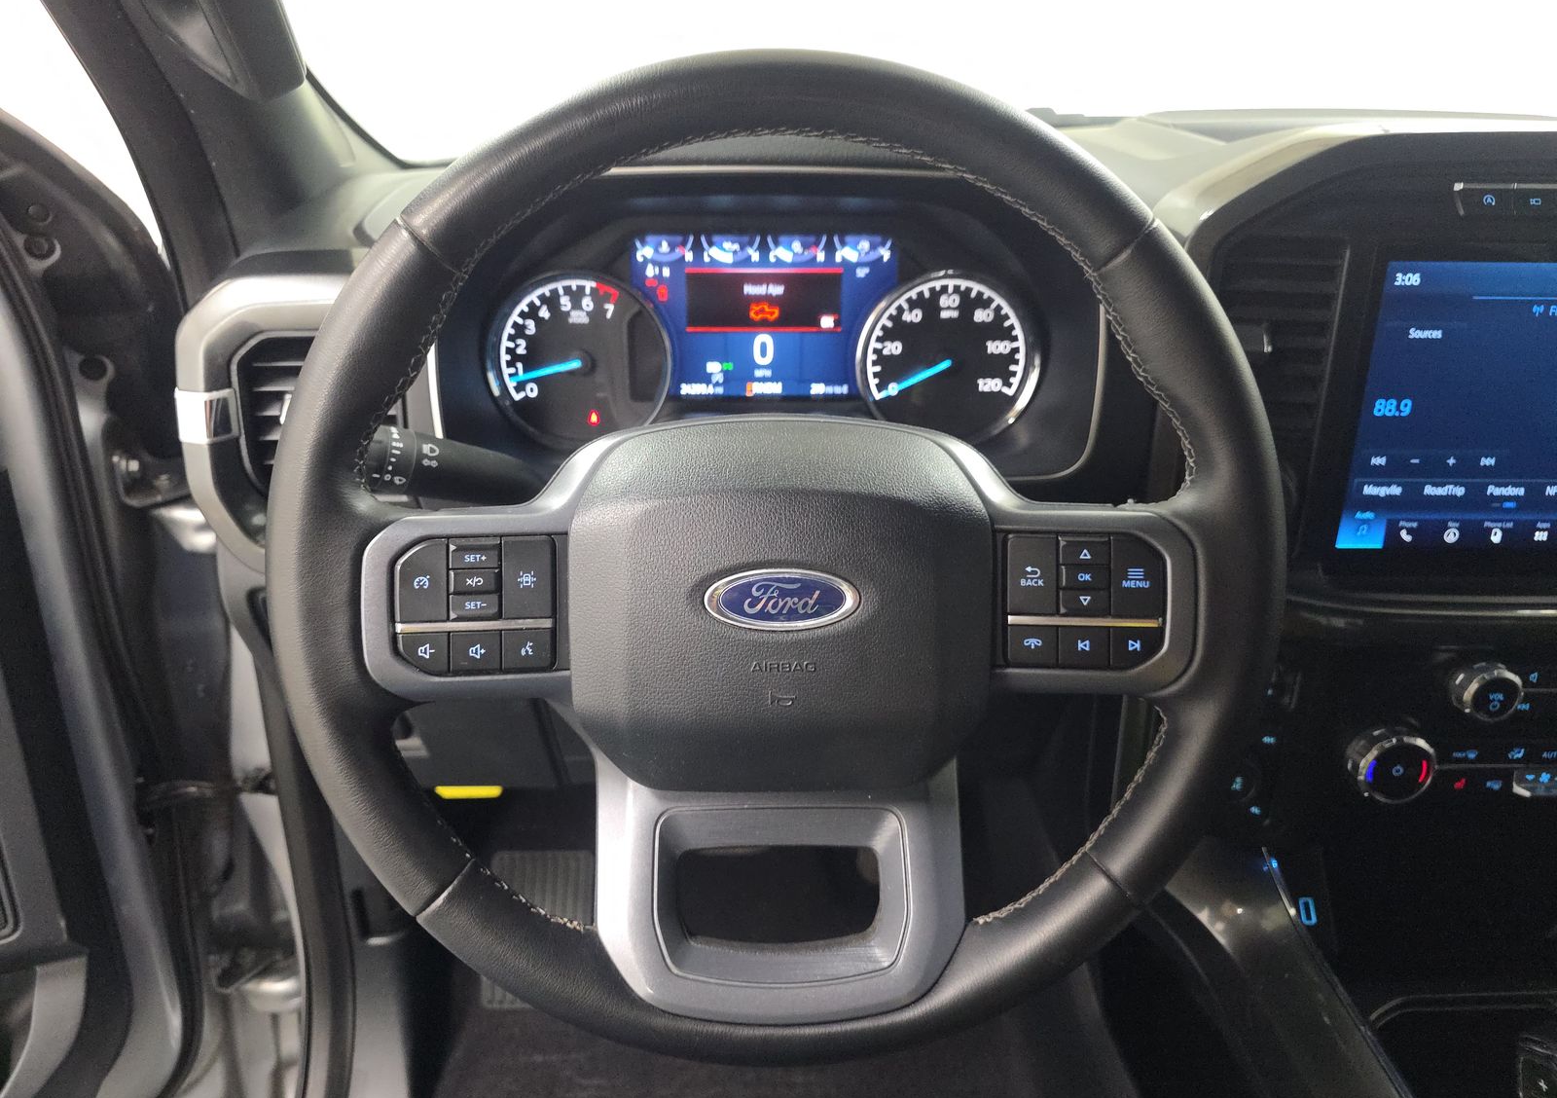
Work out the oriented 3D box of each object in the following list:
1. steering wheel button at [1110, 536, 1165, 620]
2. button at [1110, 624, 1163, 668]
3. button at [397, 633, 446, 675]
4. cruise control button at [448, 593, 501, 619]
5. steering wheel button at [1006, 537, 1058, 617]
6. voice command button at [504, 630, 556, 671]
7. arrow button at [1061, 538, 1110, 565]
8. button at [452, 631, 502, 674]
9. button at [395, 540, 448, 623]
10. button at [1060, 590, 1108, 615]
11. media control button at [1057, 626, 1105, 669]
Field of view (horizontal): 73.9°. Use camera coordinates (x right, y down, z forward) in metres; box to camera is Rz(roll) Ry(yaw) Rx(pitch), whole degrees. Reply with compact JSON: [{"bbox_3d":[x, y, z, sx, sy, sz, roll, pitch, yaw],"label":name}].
[{"bbox_3d":[0.141,0.011,0.409,0.021,0.031,0.008,0,3,0],"label":"steering wheel button"},{"bbox_3d":[0.141,0.038,0.410,0.020,0.016,0.008,0,3,0],"label":"button"},{"bbox_3d":[-0.140,0.041,0.410,0.019,0.016,0.008,0,3,0],"label":"button"},{"bbox_3d":[-0.119,0.022,0.409,0.020,0.010,0.008,0,3,0],"label":"cruise control button"},{"bbox_3d":[0.099,0.010,0.409,0.019,0.031,0.008,0,3,0],"label":"steering wheel button"},{"bbox_3d":[-0.098,0.040,0.410,0.020,0.016,0.008,0,3,0],"label":"voice command button"},{"bbox_3d":[0.120,0.001,0.408,0.019,0.010,0.008,0,3,0],"label":"arrow button"},{"bbox_3d":[-0.119,0.040,0.410,0.019,0.016,0.008,0,3,0],"label":"button"},{"bbox_3d":[-0.140,0.012,0.409,0.020,0.032,0.008,0,3,0],"label":"button"},{"bbox_3d":[0.120,0.021,0.409,0.018,0.009,0.008,0,3,0],"label":"button"},{"bbox_3d":[0.119,0.038,0.410,0.018,0.016,0.008,0,3,0],"label":"media control button"}]

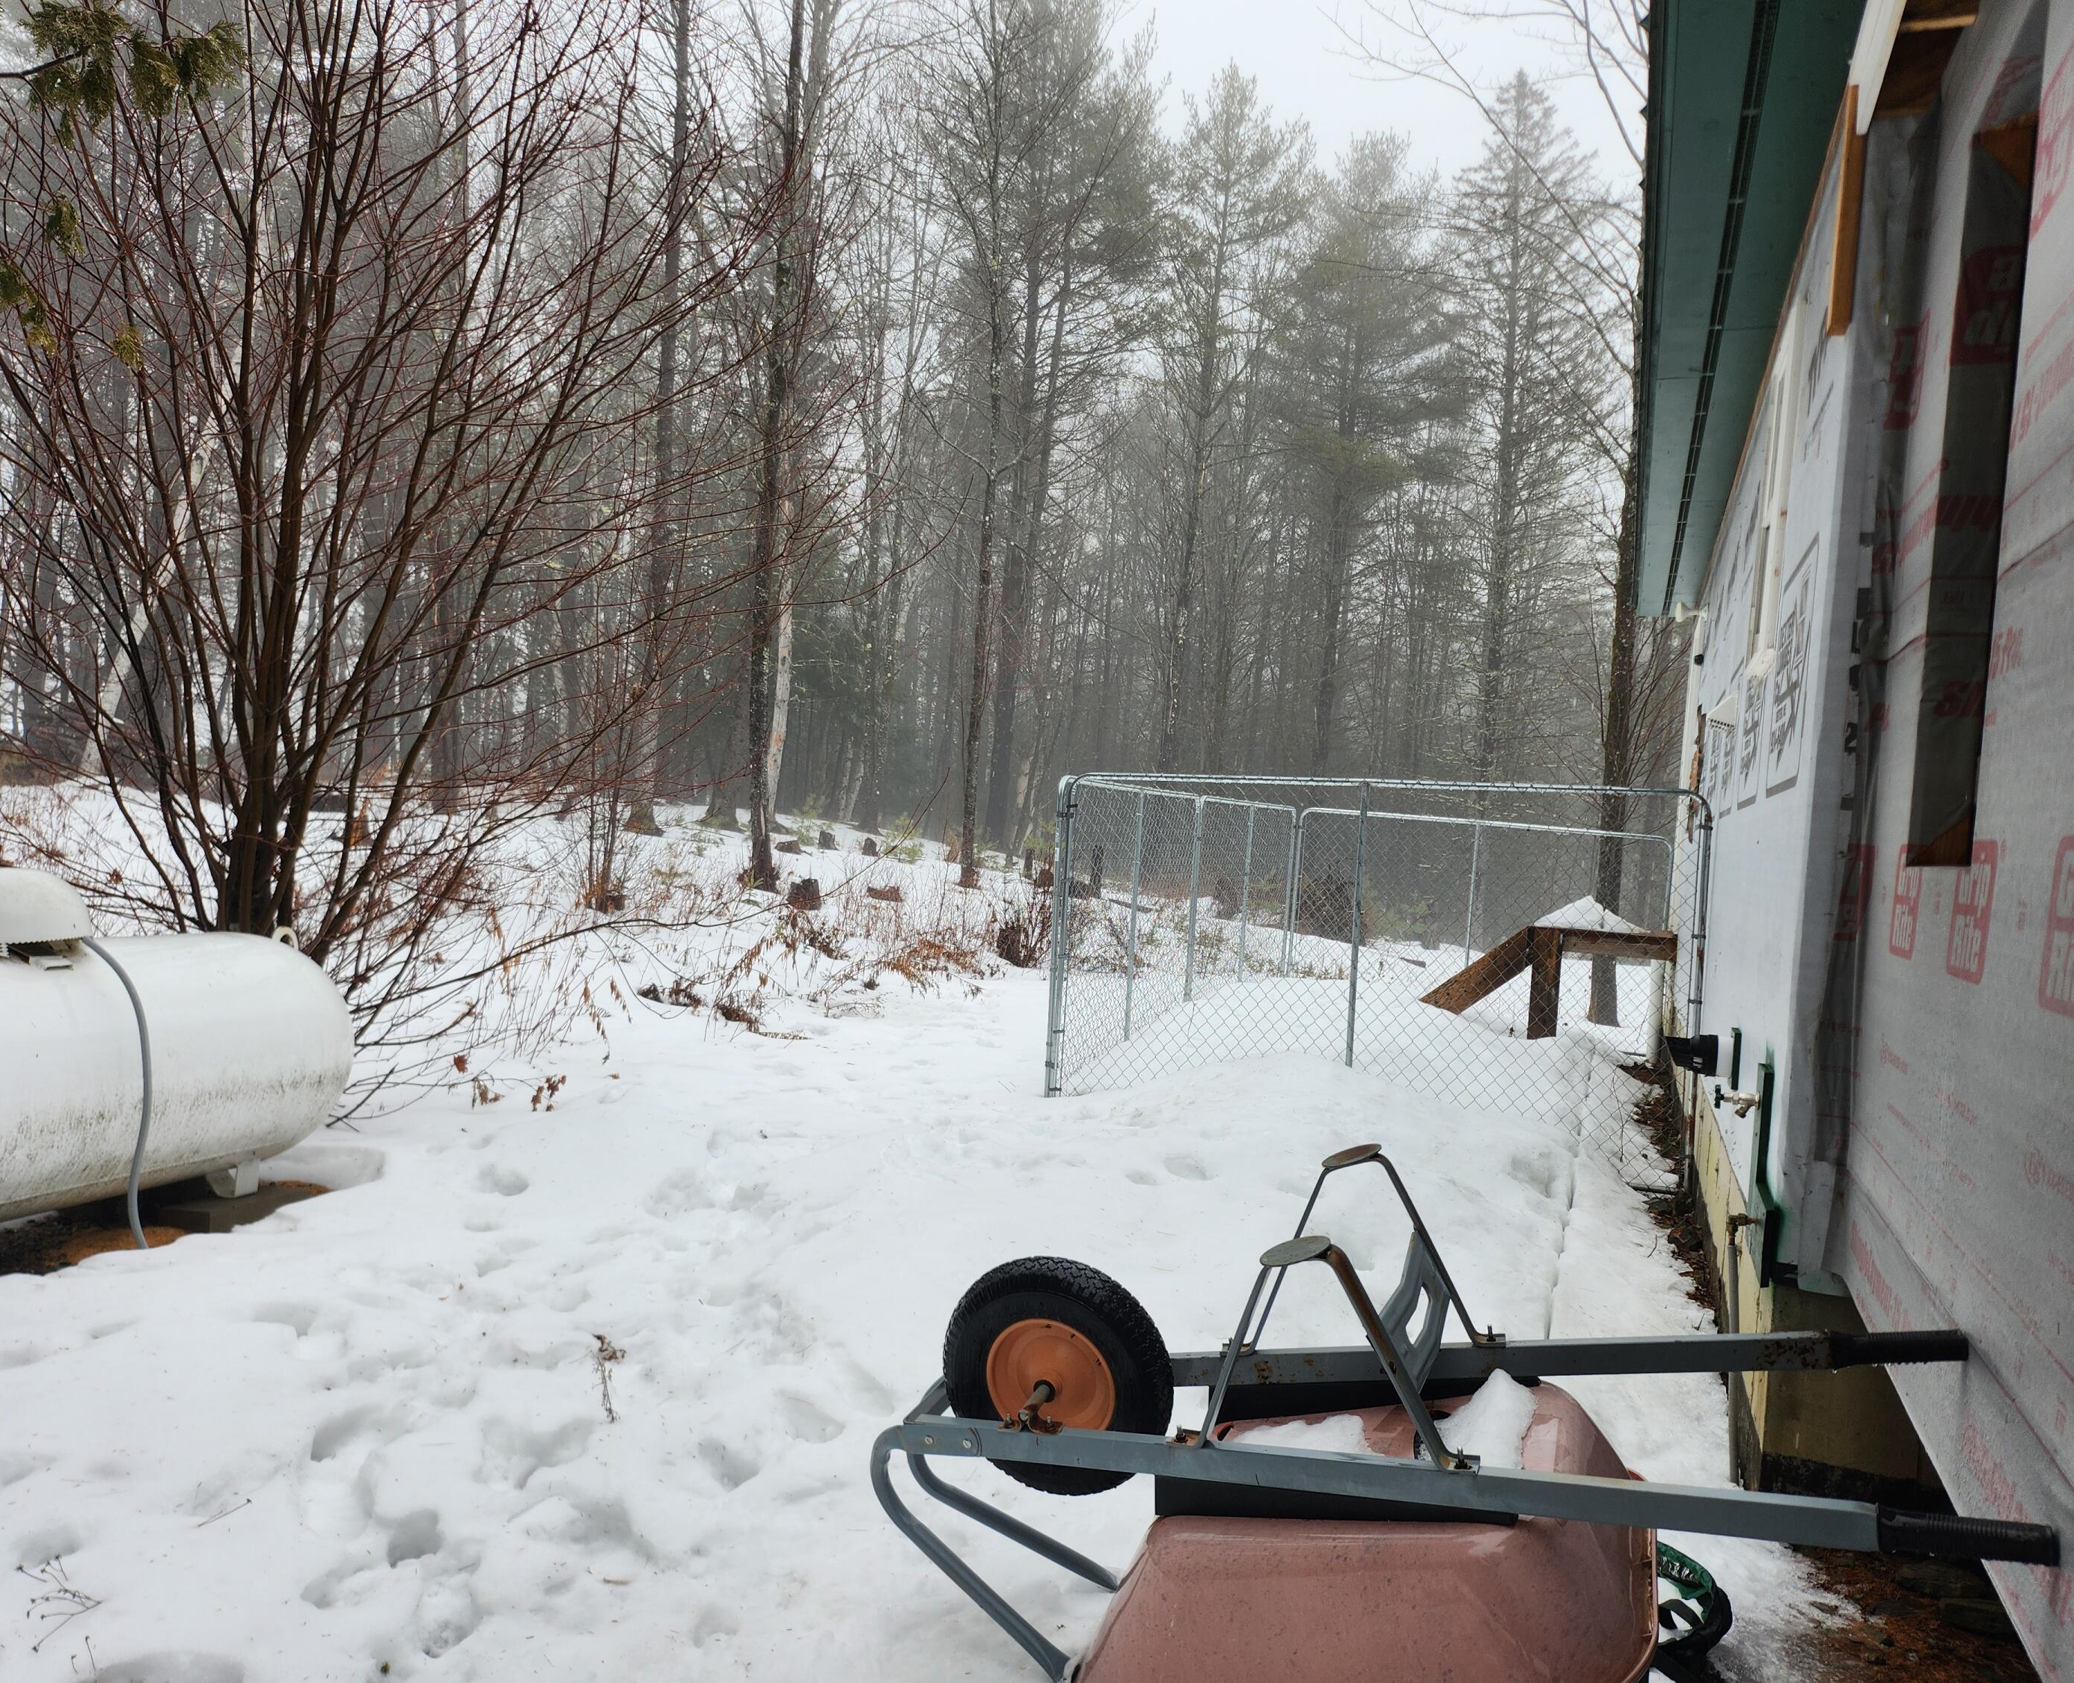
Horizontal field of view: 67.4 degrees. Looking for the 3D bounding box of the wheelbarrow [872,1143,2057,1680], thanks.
[{"bbox_3d":[0.517,0.859,2.317,1.614,0.686,0.660,-12,2,22],"label":"wheelbarrow"}]

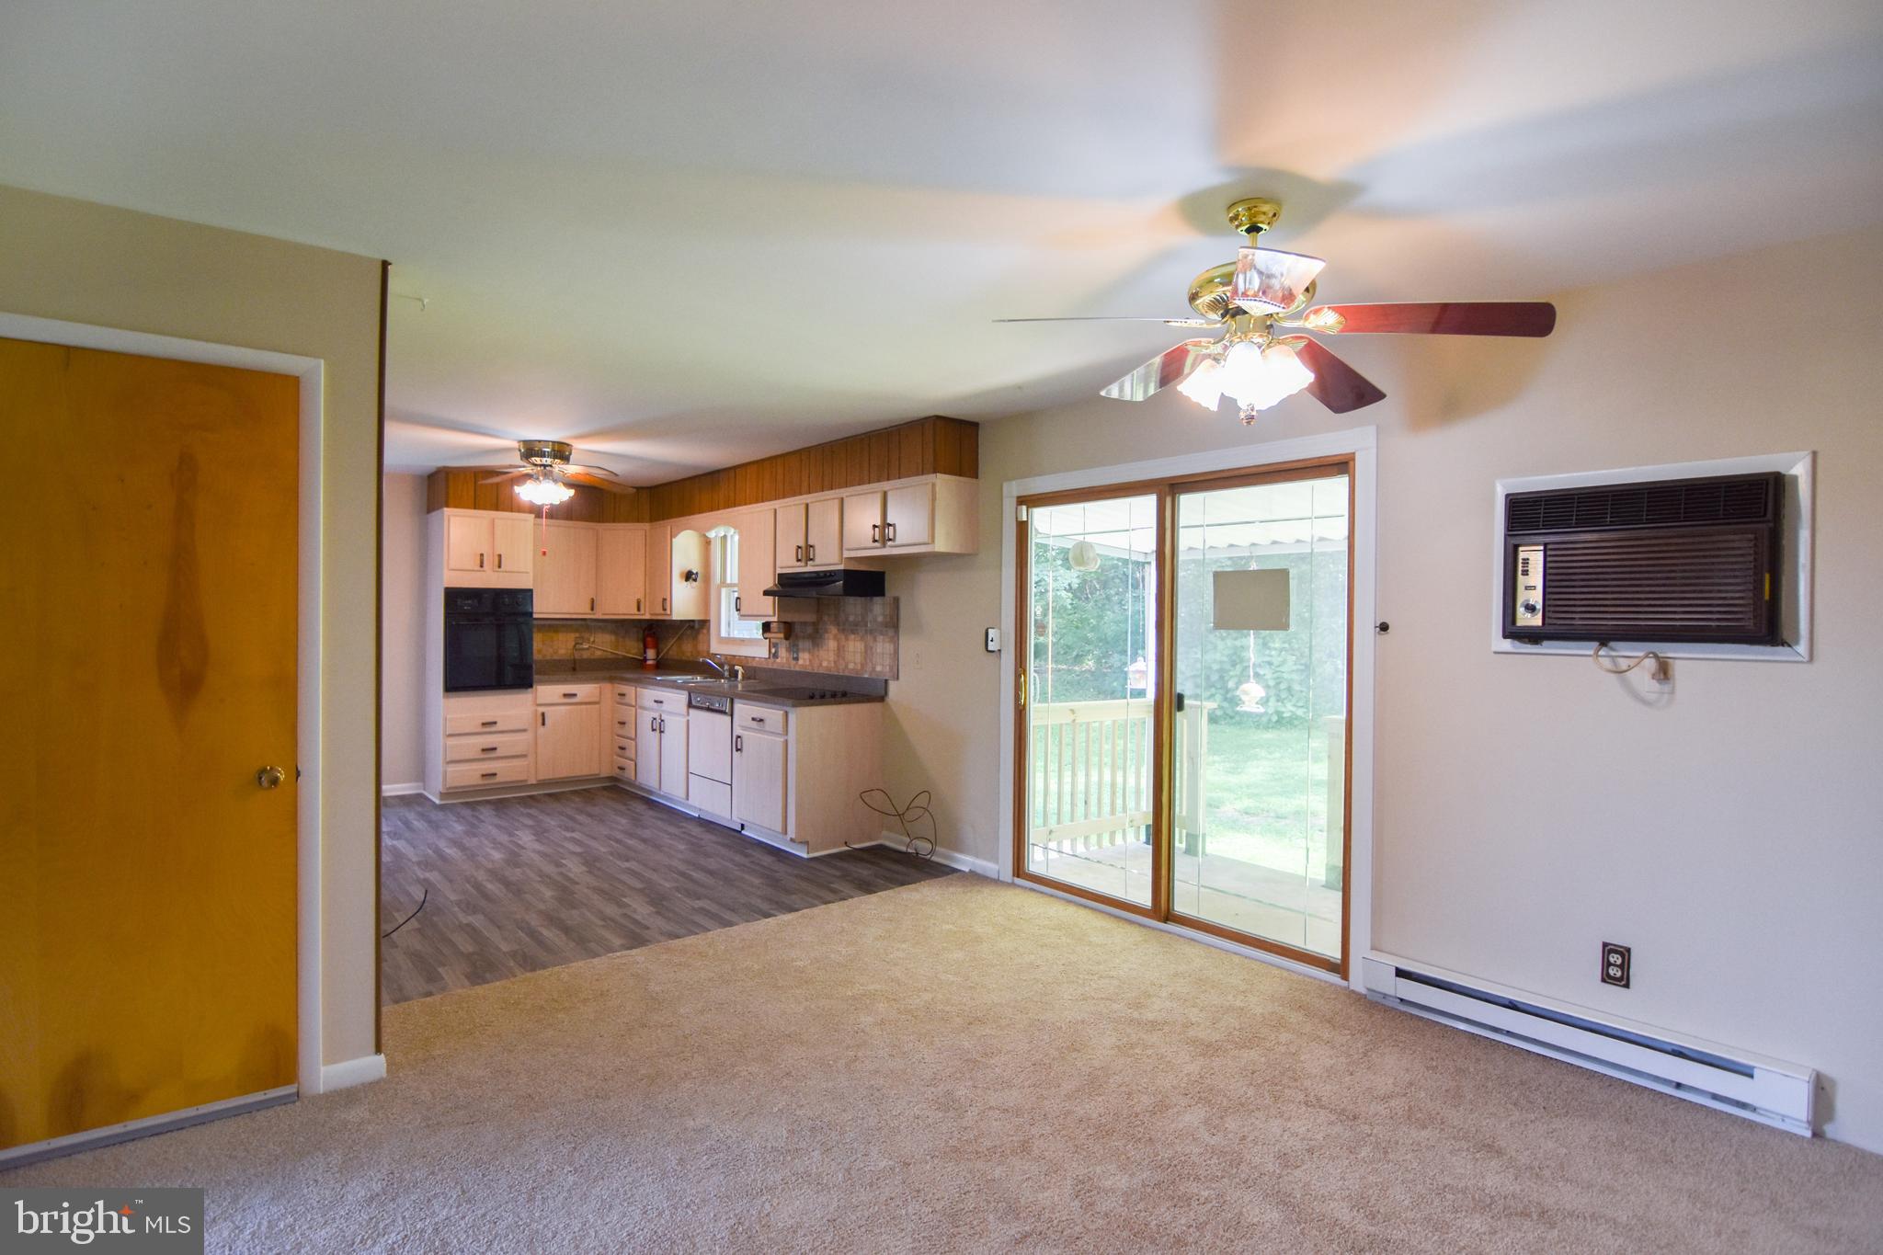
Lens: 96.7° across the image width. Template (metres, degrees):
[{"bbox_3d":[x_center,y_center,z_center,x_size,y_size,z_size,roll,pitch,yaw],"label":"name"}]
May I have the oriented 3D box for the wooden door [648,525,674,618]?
[{"bbox_3d":[-2.292,-0.462,6.850,0.022,0.707,0.384,0,1,-44],"label":"wooden door"}]

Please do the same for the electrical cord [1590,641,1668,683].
[{"bbox_3d":[2.172,0.111,2.631,0.085,0.115,0.177,0,1,-44],"label":"electrical cord"}]

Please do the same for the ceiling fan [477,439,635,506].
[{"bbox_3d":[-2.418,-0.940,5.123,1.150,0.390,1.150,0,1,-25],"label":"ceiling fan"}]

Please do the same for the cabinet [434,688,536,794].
[{"bbox_3d":[-3.606,0.834,6.538,0.634,0.750,0.590,0,1,-41],"label":"cabinet"}]

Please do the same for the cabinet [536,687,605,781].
[{"bbox_3d":[-3.140,0.824,6.887,0.523,0.760,0.590,0,1,-41],"label":"cabinet"}]

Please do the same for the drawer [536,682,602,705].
[{"bbox_3d":[-3.030,0.522,6.662,0.475,0.152,0.440,1,0,-42],"label":"drawer"}]

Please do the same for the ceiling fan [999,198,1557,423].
[{"bbox_3d":[0.790,-0.796,2.124,1.300,0.530,1.300,1,1,20],"label":"ceiling fan"}]

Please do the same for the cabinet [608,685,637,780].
[{"bbox_3d":[-2.236,0.811,6.752,0.634,0.763,0.490,1,0,-42],"label":"cabinet"}]

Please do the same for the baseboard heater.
[{"bbox_3d":[2.043,1.339,2.780,0.068,0.162,1.178,0,1,-44],"label":"baseboard heater"}]

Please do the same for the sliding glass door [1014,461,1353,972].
[{"bbox_3d":[1.029,0.340,3.922,0.110,2.066,1.715,0,1,-44],"label":"sliding glass door"}]

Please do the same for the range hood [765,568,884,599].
[{"bbox_3d":[-0.762,-0.265,5.279,0.439,0.160,0.750,1,0,-42],"label":"range hood"}]

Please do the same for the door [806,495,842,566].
[{"bbox_3d":[-0.721,-0.582,5.198,0.022,0.407,0.349,0,1,-44],"label":"door"}]

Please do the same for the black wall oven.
[{"bbox_3d":[-3.498,0.086,6.398,0.580,0.745,0.550,0,1,-38],"label":"black wall oven"}]

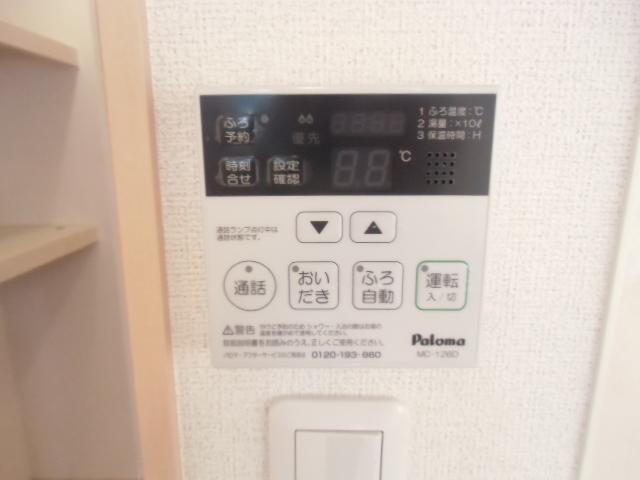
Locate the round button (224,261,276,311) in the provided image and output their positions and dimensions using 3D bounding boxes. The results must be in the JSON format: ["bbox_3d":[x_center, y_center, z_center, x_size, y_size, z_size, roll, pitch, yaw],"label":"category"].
[{"bbox_3d":[-0.031,0.020,0.197,0.023,0.023,0.004,0,13,0],"label":"round button"}]

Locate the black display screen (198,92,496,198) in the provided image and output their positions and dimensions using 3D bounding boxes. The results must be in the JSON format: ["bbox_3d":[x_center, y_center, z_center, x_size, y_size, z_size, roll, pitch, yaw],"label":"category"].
[{"bbox_3d":[0.011,-0.039,0.185,0.119,0.041,0.006,0,13,0],"label":"black display screen"}]

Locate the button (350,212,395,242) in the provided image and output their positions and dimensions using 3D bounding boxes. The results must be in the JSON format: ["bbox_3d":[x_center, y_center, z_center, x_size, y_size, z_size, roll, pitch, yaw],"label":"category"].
[{"bbox_3d":[0.023,-0.006,0.191,0.020,0.013,0.004,0,13,0],"label":"button"}]

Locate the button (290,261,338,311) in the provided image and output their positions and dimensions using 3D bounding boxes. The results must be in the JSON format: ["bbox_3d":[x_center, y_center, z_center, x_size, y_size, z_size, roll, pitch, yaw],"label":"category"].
[{"bbox_3d":[-0.003,0.020,0.197,0.022,0.023,0.004,0,13,0],"label":"button"}]

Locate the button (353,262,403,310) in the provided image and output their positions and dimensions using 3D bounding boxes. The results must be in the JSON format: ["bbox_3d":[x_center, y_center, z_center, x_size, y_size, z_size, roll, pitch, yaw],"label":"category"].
[{"bbox_3d":[0.026,0.020,0.197,0.022,0.023,0.004,0,13,0],"label":"button"}]

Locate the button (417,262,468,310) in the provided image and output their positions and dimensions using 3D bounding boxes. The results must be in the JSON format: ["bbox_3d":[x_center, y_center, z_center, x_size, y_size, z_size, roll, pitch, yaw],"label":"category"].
[{"bbox_3d":[0.054,0.020,0.197,0.023,0.023,0.004,0,13,0],"label":"button"}]

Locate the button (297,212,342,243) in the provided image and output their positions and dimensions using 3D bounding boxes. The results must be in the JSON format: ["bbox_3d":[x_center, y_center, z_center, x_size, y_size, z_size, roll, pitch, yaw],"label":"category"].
[{"bbox_3d":[0.000,-0.006,0.191,0.020,0.013,0.004,0,13,0],"label":"button"}]

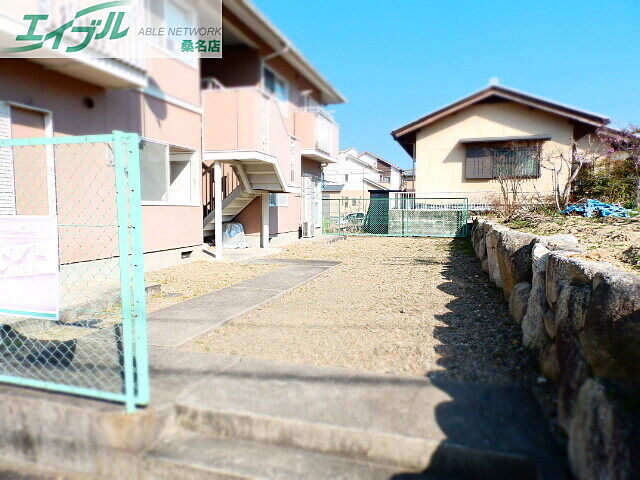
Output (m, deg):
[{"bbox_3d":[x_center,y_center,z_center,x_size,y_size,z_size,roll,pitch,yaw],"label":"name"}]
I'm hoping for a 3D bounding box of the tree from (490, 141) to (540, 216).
[{"bbox_3d":[6.122,-1.904,12.800,1.400,2.300,1.300,1,5,18],"label":"tree"}]

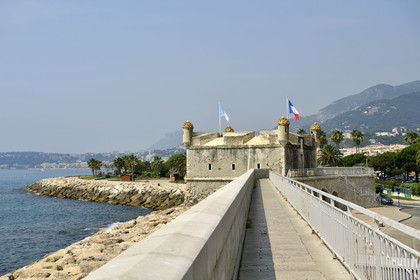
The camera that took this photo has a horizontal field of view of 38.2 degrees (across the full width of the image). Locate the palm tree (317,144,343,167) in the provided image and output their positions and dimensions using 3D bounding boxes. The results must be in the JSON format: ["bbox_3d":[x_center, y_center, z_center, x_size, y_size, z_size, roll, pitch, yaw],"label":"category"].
[{"bbox_3d":[25.734,5.960,129.863,5.800,10.000,5.800,0,-3,0],"label":"palm tree"}]

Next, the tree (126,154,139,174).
[{"bbox_3d":[-28.251,9.719,221.787,4.600,8.830,4.600,0,-3,0],"label":"tree"}]

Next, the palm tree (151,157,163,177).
[{"bbox_3d":[-20.457,10.392,231.767,4.500,8.170,4.500,0,-3,0],"label":"palm tree"}]

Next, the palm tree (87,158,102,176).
[{"bbox_3d":[-47.237,11.370,244.737,4.400,7.570,4.400,0,-3,0],"label":"palm tree"}]

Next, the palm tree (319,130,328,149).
[{"bbox_3d":[28.236,4.635,151.944,3.500,13.800,3.500,0,-3,0],"label":"palm tree"}]

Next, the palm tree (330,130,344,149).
[{"bbox_3d":[32.002,4.572,151.947,3.500,13.930,3.500,0,-3,0],"label":"palm tree"}]

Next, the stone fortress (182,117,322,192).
[{"bbox_3d":[6.717,2.832,92.975,16.220,11.180,14.400,-1,-3,28],"label":"stone fortress"}]

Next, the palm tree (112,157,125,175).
[{"bbox_3d":[-36.294,10.908,241.754,4.600,8.030,4.600,0,-3,0],"label":"palm tree"}]

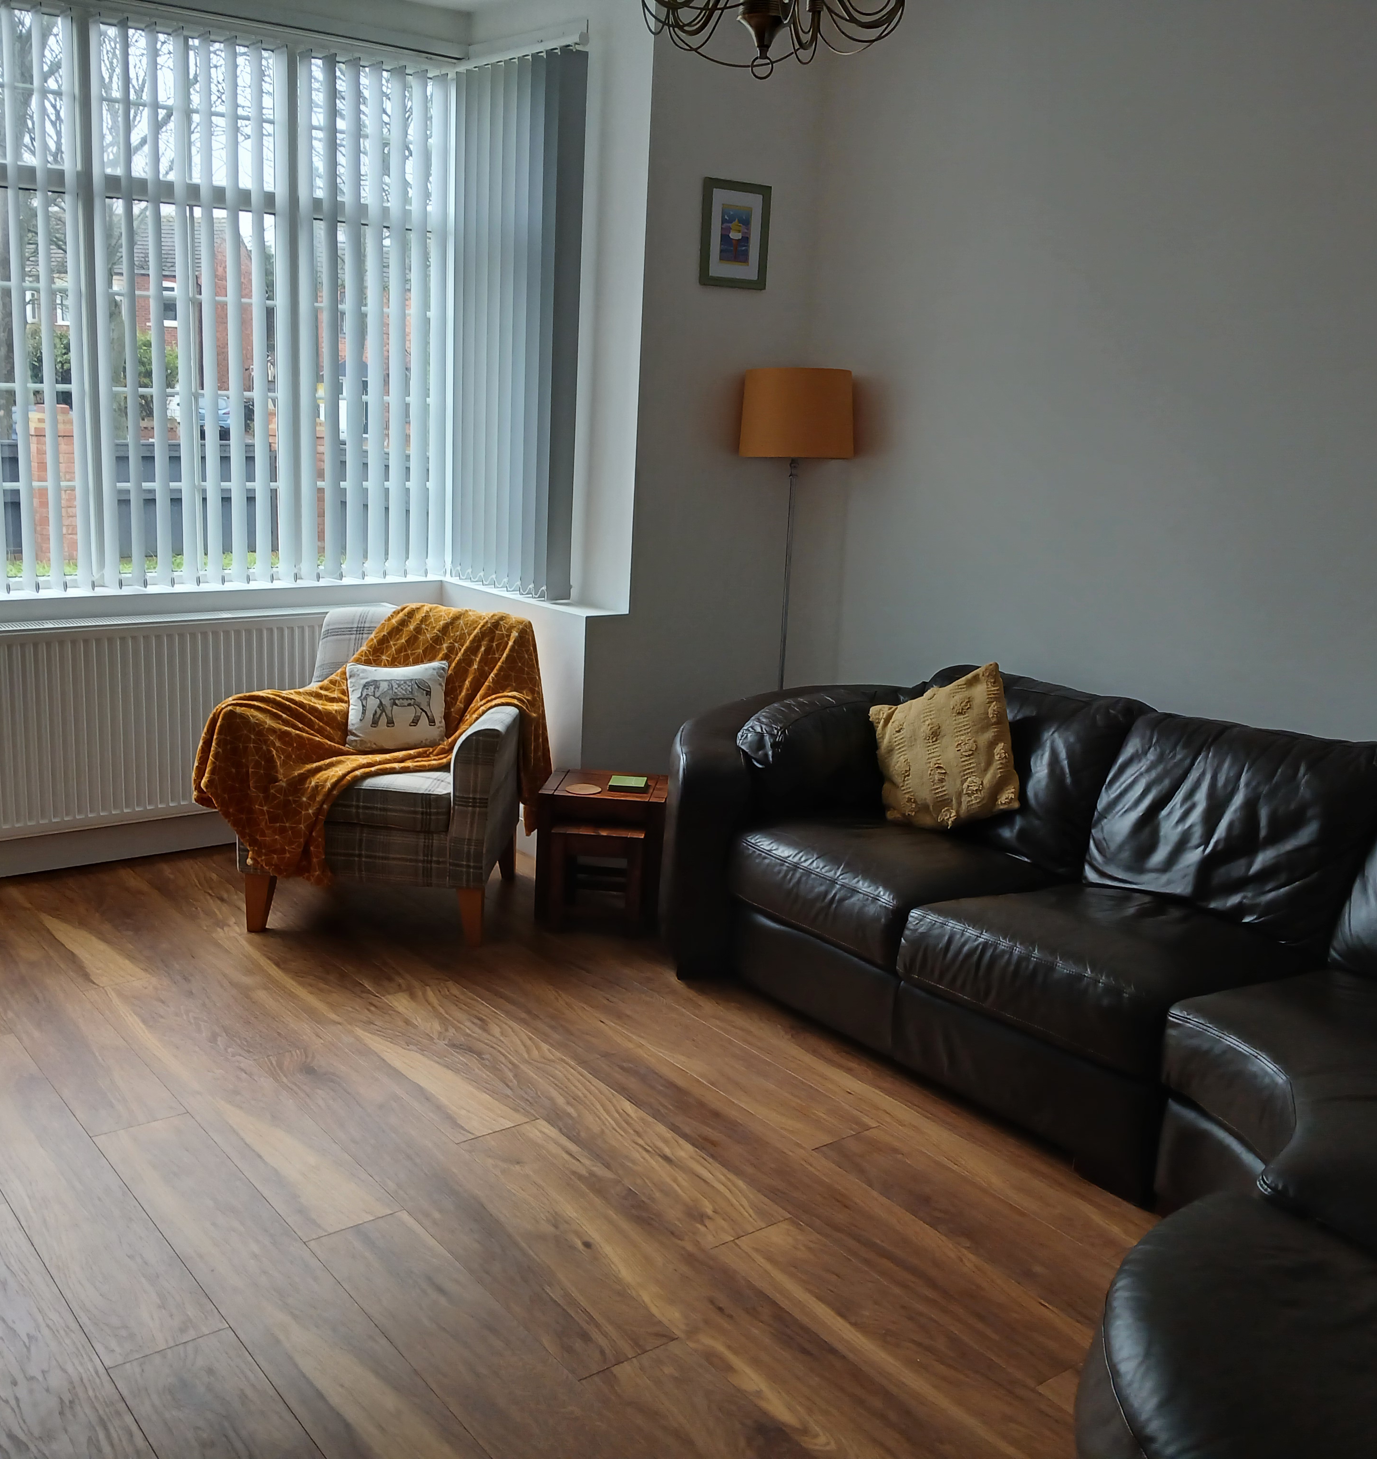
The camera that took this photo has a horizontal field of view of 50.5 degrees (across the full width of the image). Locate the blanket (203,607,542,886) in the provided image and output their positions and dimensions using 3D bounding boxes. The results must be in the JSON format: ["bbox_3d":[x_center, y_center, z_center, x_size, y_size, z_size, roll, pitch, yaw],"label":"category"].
[{"bbox_3d":[-0.864,0.025,4.154,0.900,0.680,0.780,3,12,3],"label":"blanket"}]

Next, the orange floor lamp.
[{"bbox_3d":[0.286,-0.275,4.389,0.335,1.540,0.335,-7,15,-37],"label":"orange floor lamp"}]

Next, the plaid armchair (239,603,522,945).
[{"bbox_3d":[-0.826,0.096,4.187,0.700,0.800,0.760,3,12,3],"label":"plaid armchair"}]

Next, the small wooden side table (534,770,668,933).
[{"bbox_3d":[-0.235,0.348,4.108,0.345,0.395,0.290,3,12,4],"label":"small wooden side table"}]

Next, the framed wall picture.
[{"bbox_3d":[0.148,-1.469,4.345,0.260,0.303,0.022,-7,15,-37],"label":"framed wall picture"}]

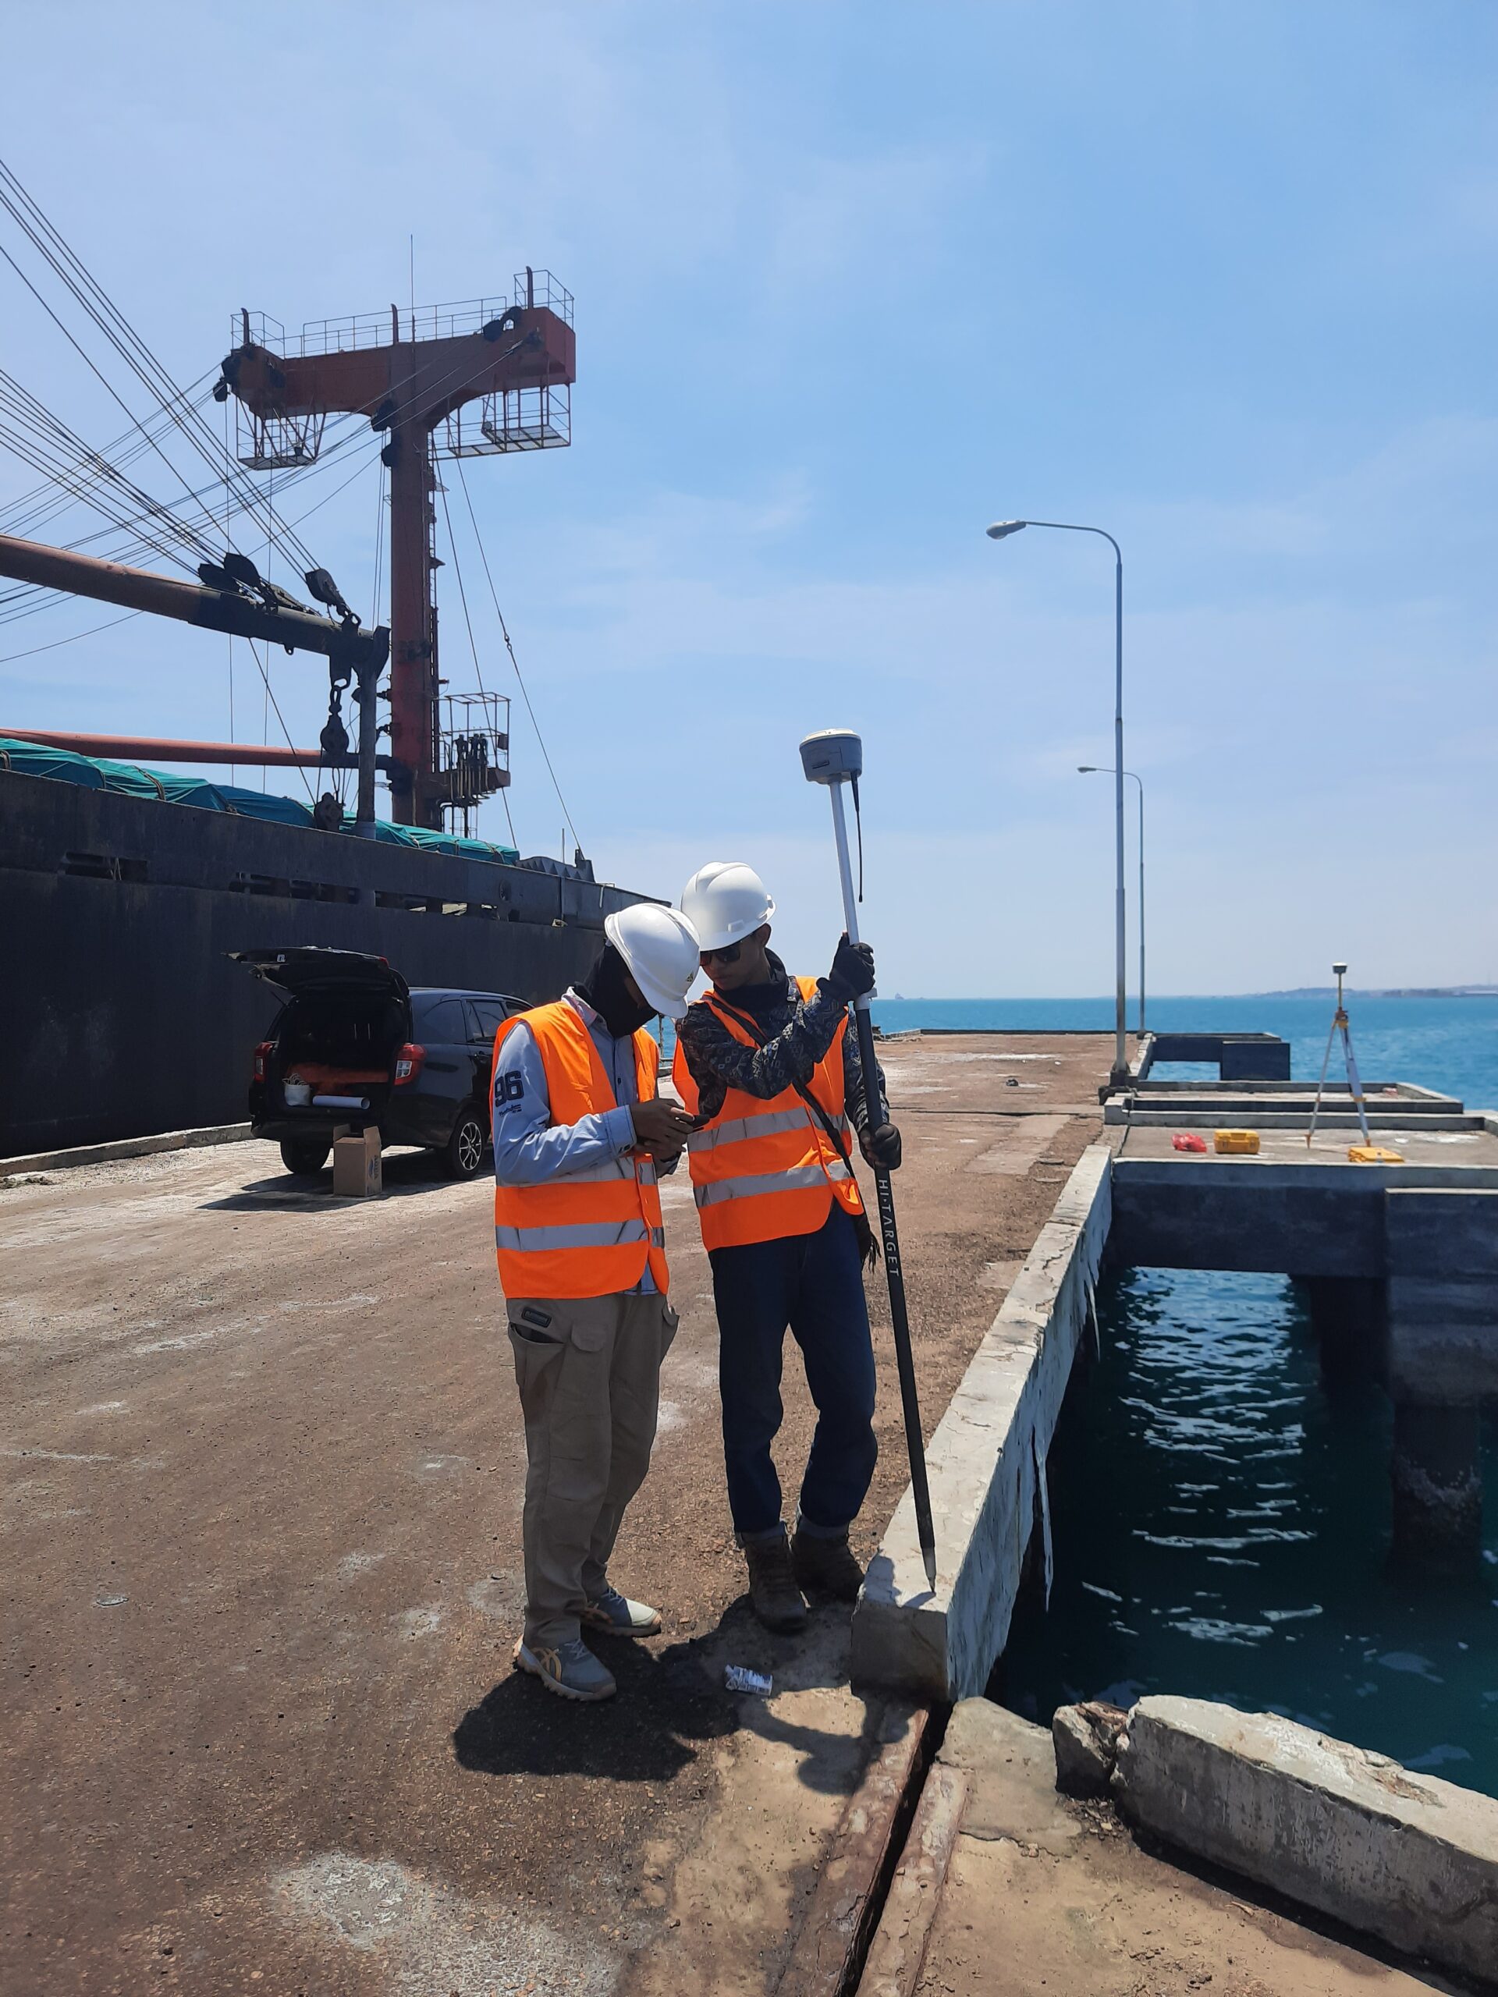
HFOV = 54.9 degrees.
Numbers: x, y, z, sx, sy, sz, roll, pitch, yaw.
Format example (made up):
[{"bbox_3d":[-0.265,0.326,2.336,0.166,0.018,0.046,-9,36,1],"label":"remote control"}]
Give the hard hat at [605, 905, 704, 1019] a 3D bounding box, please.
[{"bbox_3d":[-0.208,-0.093,3.130,0.155,0.280,0.225,-38,-16,6],"label":"hard hat"}]

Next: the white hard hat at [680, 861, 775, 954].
[{"bbox_3d":[-0.058,-0.215,3.450,0.280,0.160,0.225,-25,16,-37],"label":"white hard hat"}]

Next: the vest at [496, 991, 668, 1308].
[{"bbox_3d":[-0.374,0.338,3.200,0.310,0.650,0.460,0,0,28],"label":"vest"}]

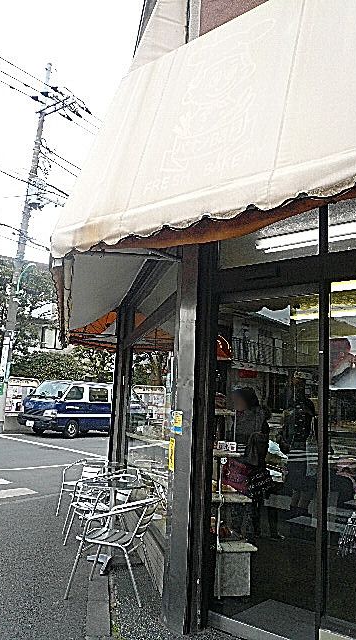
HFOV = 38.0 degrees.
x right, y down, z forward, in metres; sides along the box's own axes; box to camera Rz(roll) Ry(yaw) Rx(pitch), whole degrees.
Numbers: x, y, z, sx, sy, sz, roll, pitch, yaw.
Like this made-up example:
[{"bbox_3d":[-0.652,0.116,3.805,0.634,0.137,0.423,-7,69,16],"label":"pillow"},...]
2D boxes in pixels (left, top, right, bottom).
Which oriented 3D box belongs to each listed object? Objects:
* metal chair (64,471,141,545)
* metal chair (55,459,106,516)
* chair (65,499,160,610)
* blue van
[{"bbox_3d":[-0.825,1.912,5.412,0.580,0.710,0.510,5,-9,-13],"label":"metal chair"},{"bbox_3d":[-1.108,2.055,6.410,0.510,0.710,0.580,-2,-10,26],"label":"metal chair"},{"bbox_3d":[-0.459,1.699,3.940,0.580,0.710,0.510,1,-9,11],"label":"chair"},{"bbox_3d":[-3.701,3.404,19.776,1.690,1.950,4.500,-3,-11,32],"label":"blue van"}]

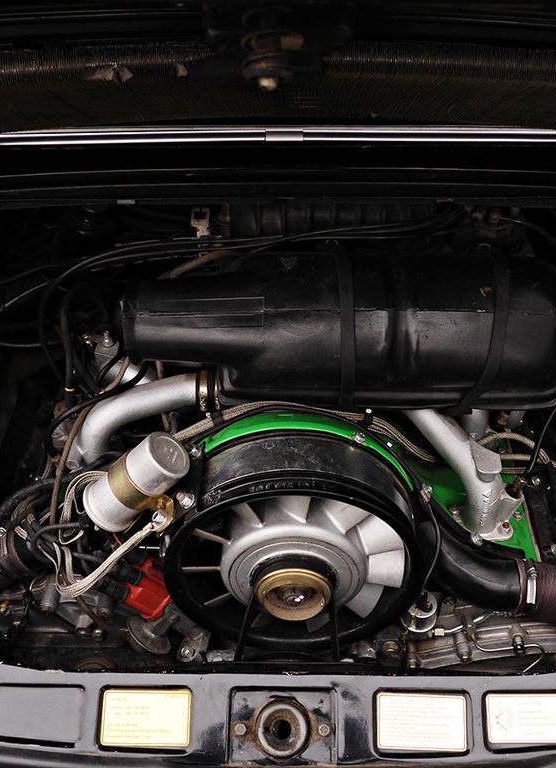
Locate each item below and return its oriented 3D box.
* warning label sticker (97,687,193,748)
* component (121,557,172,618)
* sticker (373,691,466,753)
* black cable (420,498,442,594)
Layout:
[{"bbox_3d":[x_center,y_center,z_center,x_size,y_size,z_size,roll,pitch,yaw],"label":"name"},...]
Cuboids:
[{"bbox_3d":[-0.129,0.327,0.811,0.086,0.002,0.051,0,75,0],"label":"warning label sticker"},{"bbox_3d":[-0.150,0.237,0.955,0.062,0.068,0.062,0,39,0],"label":"component"},{"bbox_3d":[0.141,0.331,0.810,0.087,0.002,0.051,0,75,0],"label":"sticker"},{"bbox_3d":[0.173,0.180,0.933,0.027,0.100,0.060,0,39,0],"label":"black cable"}]

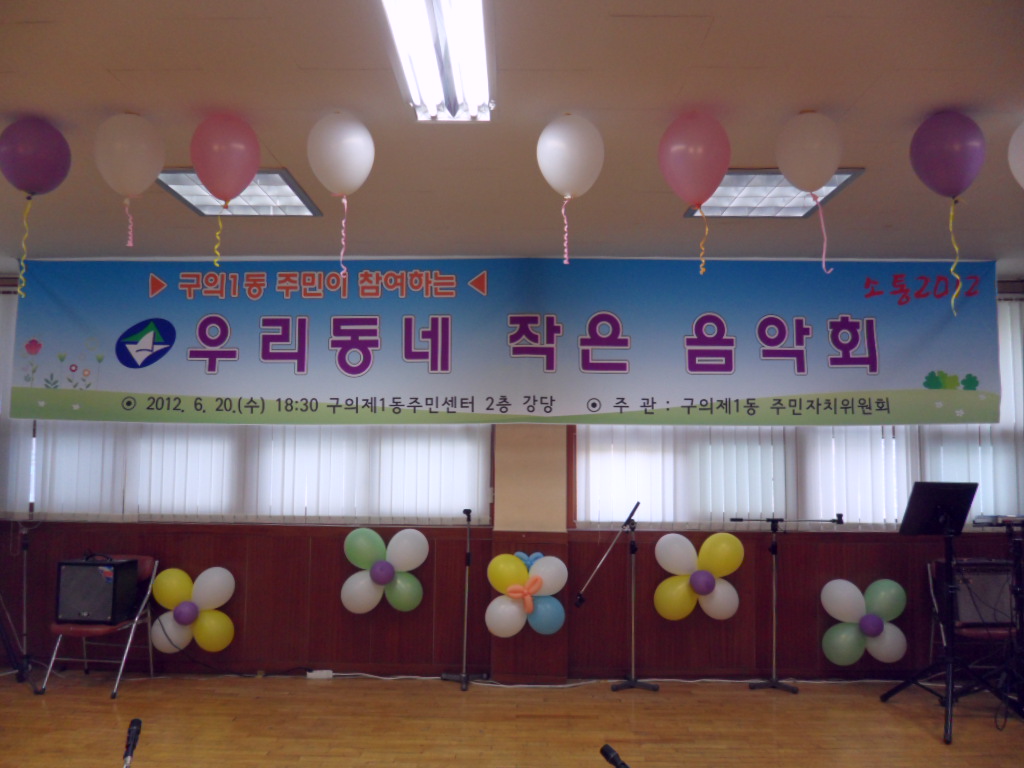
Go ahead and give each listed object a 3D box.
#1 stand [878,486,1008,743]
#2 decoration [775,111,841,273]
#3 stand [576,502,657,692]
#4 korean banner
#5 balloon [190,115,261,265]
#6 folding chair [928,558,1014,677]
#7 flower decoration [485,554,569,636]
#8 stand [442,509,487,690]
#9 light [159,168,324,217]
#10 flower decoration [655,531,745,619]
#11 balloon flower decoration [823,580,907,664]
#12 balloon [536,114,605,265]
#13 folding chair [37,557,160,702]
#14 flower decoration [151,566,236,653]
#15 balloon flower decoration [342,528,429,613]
[{"bbox_3d":[2.314,1.109,4.115,0.566,1.198,0.720,0,-5,1],"label":"stand"},{"bbox_3d":[1.080,-0.689,2.886,0.239,0.597,0.239,0,-6,1],"label":"decoration"},{"bbox_3d":[0.605,1.219,4.649,0.476,1.047,0.280,0,-5,1],"label":"stand"},{"bbox_3d":[-0.077,-0.260,4.850,5.969,0.960,0.050,0,-5,1],"label":"korean banner"},{"bbox_3d":[-1.054,-0.706,2.919,0.257,0.563,0.257,0,-5,1],"label":"balloon"},{"bbox_3d":[2.621,1.372,4.468,0.460,0.745,0.480,0,-5,4],"label":"folding chair"},{"bbox_3d":[0.090,1.309,4.972,0.523,0.512,0.290,0,-6,1],"label":"flower decoration"},{"bbox_3d":[-0.300,1.354,5.096,0.322,1.097,0.281,0,-6,1],"label":"stand"},{"bbox_3d":[-1.298,-0.925,3.809,0.644,0.070,0.663,0,-6,1],"label":"light"},{"bbox_3d":[1.085,1.120,4.653,0.517,0.486,0.270,0,-5,1],"label":"flower decoration"},{"bbox_3d":[2.236,1.516,5.082,0.545,0.546,0.290,0,-6,1],"label":"balloon flower decoration"},{"bbox_3d":[0.212,-0.703,2.893,0.244,0.551,0.244,0,-5,1],"label":"balloon"},{"bbox_3d":[-2.581,1.495,5.013,0.473,0.777,0.493,0,-6,6],"label":"folding chair"},{"bbox_3d":[-2.046,1.447,5.129,0.554,0.539,0.290,0,-6,1],"label":"flower decoration"},{"bbox_3d":[-0.745,1.093,4.676,0.522,0.483,0.270,0,-5,1],"label":"balloon flower decoration"}]

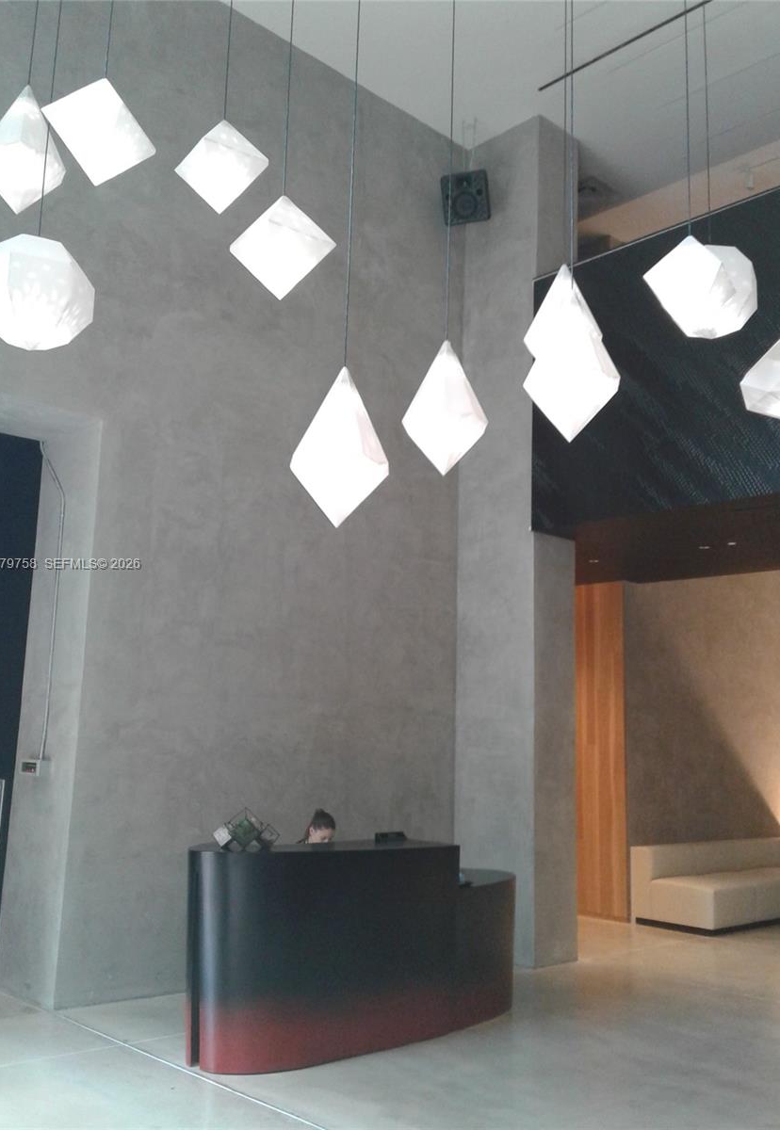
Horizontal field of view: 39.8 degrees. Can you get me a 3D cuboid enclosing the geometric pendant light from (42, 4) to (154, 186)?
[{"bbox_3d":[-1.279,-2.089,4.760,0.470,0.844,0.460,5,-11,-17],"label":"geometric pendant light"}]

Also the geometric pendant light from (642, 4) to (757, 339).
[{"bbox_3d":[1.513,-1.970,5.304,0.540,1.754,0.540,-1,-11,16],"label":"geometric pendant light"}]

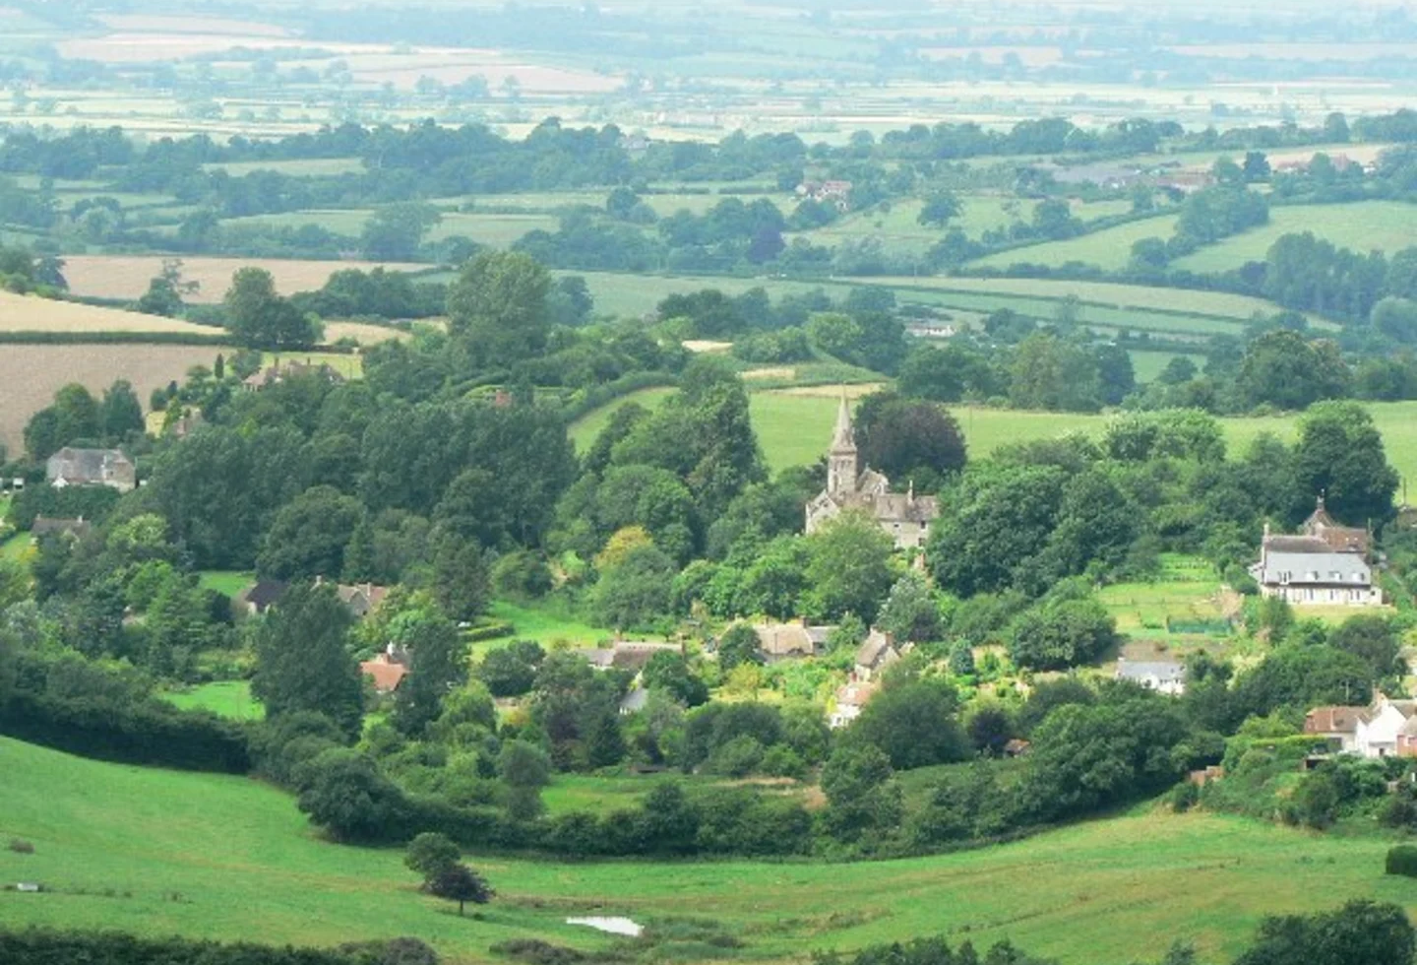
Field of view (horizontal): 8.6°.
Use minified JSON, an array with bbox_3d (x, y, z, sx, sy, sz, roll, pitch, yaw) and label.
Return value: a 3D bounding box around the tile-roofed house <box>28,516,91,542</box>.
[{"bbox_3d":[-113.320,8.850,1646.080,11.000,6.300,6.500,1,4,15],"label":"tile-roofed house"}]

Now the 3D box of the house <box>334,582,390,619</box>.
[{"bbox_3d":[-57.090,19.720,1538.820,11.000,7.200,8.000,0,4,0],"label":"house"}]

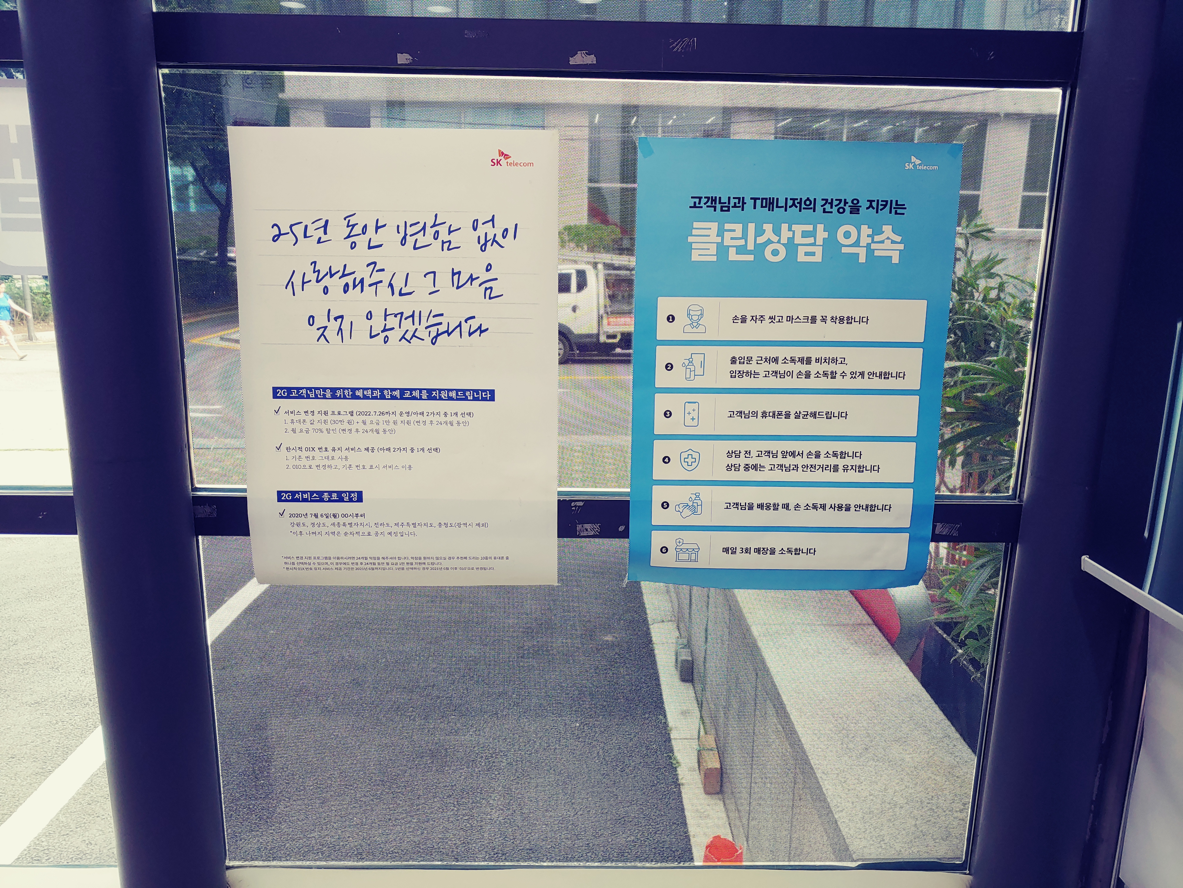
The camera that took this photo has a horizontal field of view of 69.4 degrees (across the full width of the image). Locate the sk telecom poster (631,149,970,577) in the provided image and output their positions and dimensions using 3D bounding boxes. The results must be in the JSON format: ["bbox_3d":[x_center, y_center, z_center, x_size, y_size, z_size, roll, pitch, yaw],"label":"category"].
[{"bbox_3d":[0.267,-0.096,1.142,0.420,0.594,0.020,1,9,0],"label":"sk telecom poster"}]

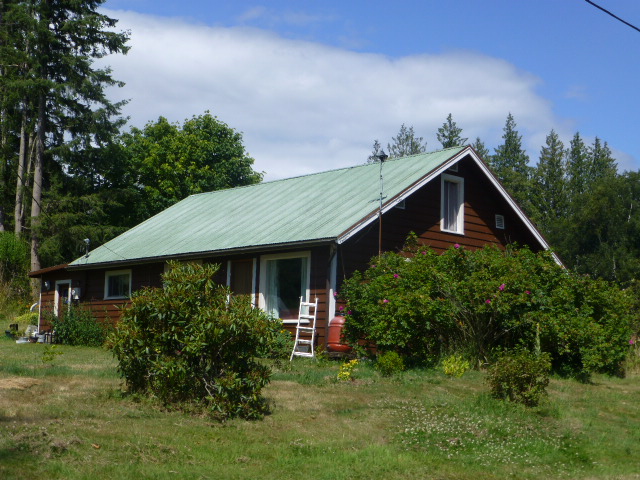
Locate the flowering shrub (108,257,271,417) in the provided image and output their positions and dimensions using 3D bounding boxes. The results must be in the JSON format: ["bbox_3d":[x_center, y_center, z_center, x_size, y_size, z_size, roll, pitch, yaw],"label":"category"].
[{"bbox_3d":[-1.750,1.335,13.600,2.100,2.050,2.000,3,-7,-7],"label":"flowering shrub"}]

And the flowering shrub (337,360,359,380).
[{"bbox_3d":[0.510,2.400,18.500,0.390,0.380,0.360,2,-7,2],"label":"flowering shrub"}]

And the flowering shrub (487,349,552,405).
[{"bbox_3d":[3.022,2.109,15.200,0.930,0.790,0.880,0,-7,11],"label":"flowering shrub"}]

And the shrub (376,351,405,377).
[{"bbox_3d":[1.384,2.424,19.600,0.540,0.500,0.500,1,-7,4],"label":"shrub"}]

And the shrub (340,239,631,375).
[{"bbox_3d":[3.625,1.531,22.000,6.000,2.850,3.200,1,-7,5],"label":"shrub"}]

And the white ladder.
[{"bbox_3d":[-0.368,2.113,23.700,0.530,1.530,0.420,-1,-8,22],"label":"white ladder"}]

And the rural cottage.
[{"bbox_3d":[-1.278,0.861,32.307,9.600,5.750,15.500,8,-10,-42],"label":"rural cottage"}]

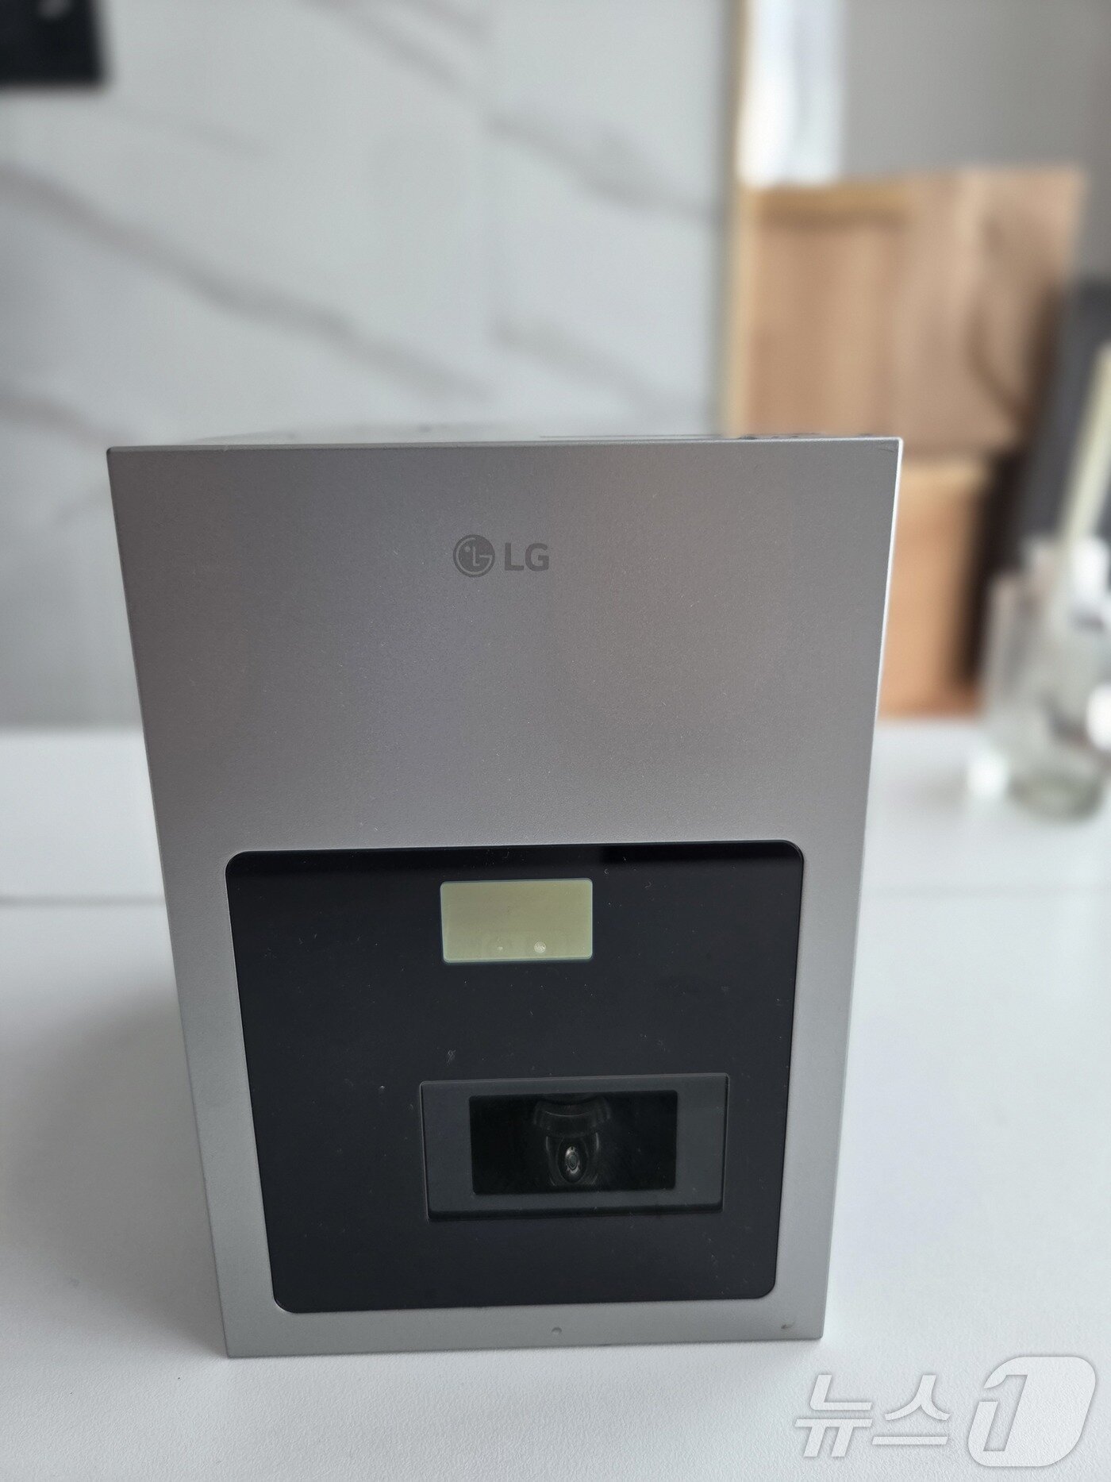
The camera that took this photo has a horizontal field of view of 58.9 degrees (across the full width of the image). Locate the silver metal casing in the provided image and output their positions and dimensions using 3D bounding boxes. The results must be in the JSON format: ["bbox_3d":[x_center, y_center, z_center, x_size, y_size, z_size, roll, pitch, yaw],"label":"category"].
[{"bbox_3d":[-0.008,0.013,0.236,0.110,0.160,0.160,-1,17,-1],"label":"silver metal casing"}]

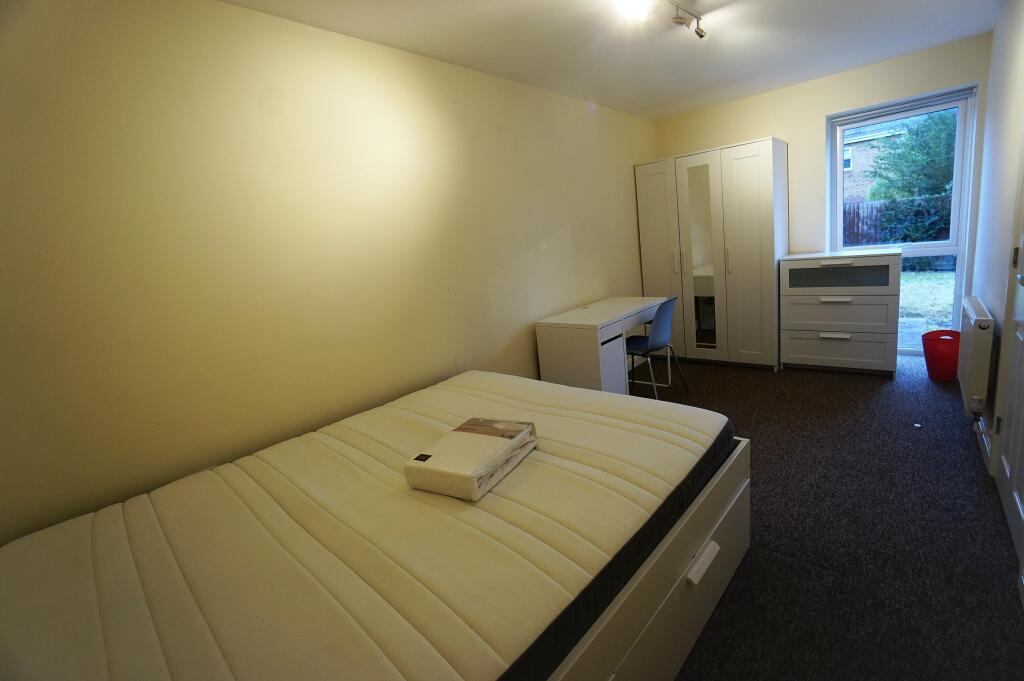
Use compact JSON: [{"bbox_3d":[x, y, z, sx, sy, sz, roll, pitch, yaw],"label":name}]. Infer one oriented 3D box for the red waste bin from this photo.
[{"bbox_3d":[3.115,0.110,3.062,0.235,0.310,0.235,4,17,42],"label":"red waste bin"}]

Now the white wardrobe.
[{"bbox_3d":[1.855,-0.720,3.983,1.165,1.910,0.505,4,17,42],"label":"white wardrobe"}]

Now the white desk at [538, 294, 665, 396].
[{"bbox_3d":[0.756,0.137,3.330,0.515,0.775,1.060,4,17,43],"label":"white desk"}]

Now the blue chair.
[{"bbox_3d":[1.086,0.076,3.368,0.520,0.800,0.470,4,17,42],"label":"blue chair"}]

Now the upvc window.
[{"bbox_3d":[2.980,-0.828,3.367,0.835,1.930,0.120,4,17,42],"label":"upvc window"}]

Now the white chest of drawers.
[{"bbox_3d":[2.655,-0.231,3.473,0.765,0.950,0.415,3,16,42],"label":"white chest of drawers"}]

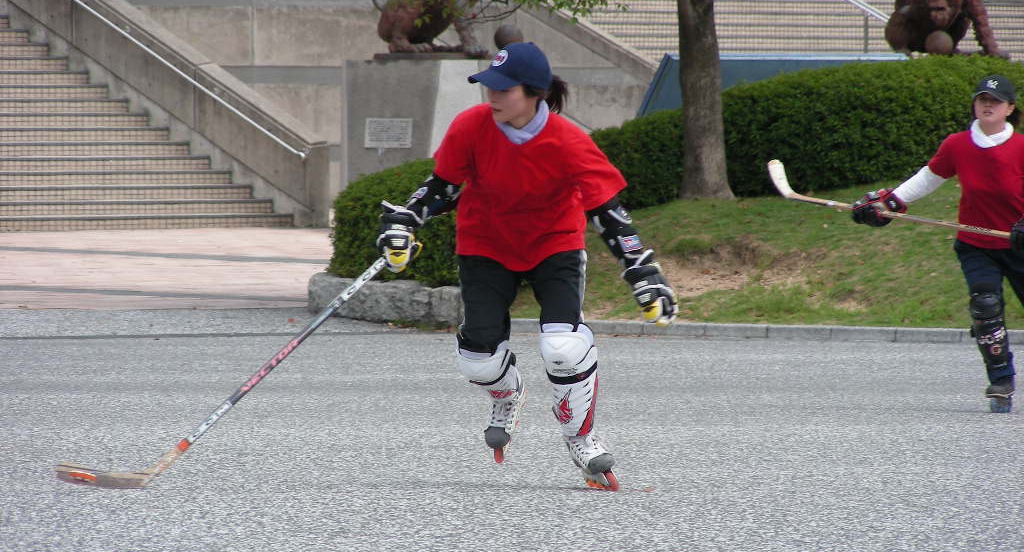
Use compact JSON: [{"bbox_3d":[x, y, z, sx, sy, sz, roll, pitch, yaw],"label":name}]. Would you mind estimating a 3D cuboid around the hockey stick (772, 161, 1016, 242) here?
[{"bbox_3d":[1.688,-0.311,39.710,1.494,0.070,0.259,11,-38,-32],"label":"hockey stick"}]

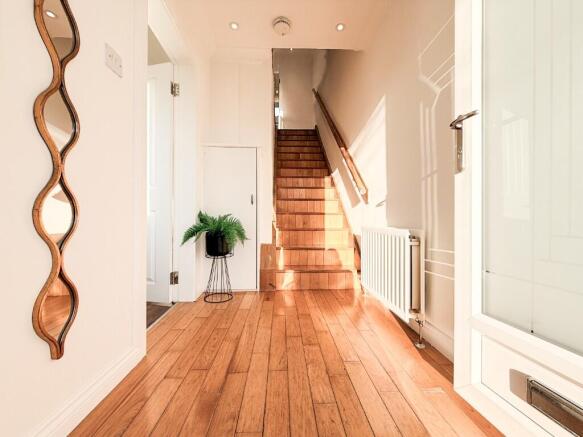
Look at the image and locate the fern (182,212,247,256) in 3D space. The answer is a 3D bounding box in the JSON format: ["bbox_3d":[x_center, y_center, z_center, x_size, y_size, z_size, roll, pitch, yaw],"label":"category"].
[{"bbox_3d":[-0.639,0.125,2.040,0.510,0.400,0.470,0,-1,-3],"label":"fern"}]

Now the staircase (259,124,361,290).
[{"bbox_3d":[0.132,-0.621,3.792,0.960,2.700,3.000,0,-1,-3],"label":"staircase"}]

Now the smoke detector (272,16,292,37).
[{"bbox_3d":[-0.079,-1.656,2.037,0.150,0.050,0.150,0,-1,-3],"label":"smoke detector"}]

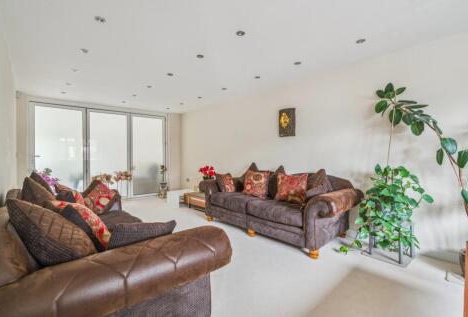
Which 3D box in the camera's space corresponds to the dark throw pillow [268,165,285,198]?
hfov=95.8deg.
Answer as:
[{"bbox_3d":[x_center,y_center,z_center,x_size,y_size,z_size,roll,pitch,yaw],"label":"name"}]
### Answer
[{"bbox_3d":[0.699,0.351,3.149,0.480,0.480,0.180,1,-27,46],"label":"dark throw pillow"}]

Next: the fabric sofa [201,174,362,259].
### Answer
[{"bbox_3d":[0.520,0.630,3.170,0.959,0.818,2.300,-1,1,-44],"label":"fabric sofa"}]

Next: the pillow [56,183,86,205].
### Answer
[{"bbox_3d":[-1.338,0.416,1.860,0.160,0.430,0.440,-40,24,-30],"label":"pillow"}]

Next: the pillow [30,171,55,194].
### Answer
[{"bbox_3d":[-1.563,0.341,1.826,0.460,0.460,0.180,1,31,46],"label":"pillow"}]

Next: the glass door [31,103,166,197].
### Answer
[{"bbox_3d":[-2.922,-0.046,5.027,2.758,2.158,0.090,-1,1,-44],"label":"glass door"}]

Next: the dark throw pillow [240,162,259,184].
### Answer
[{"bbox_3d":[0.316,0.320,3.552,0.480,0.480,0.180,1,-27,46],"label":"dark throw pillow"}]

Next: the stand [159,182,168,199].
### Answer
[{"bbox_3d":[-1.845,0.821,5.519,0.240,0.420,0.240,-1,1,-44],"label":"stand"}]

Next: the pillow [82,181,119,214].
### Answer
[{"bbox_3d":[-1.409,0.410,2.243,0.160,0.390,0.410,-29,-4,9],"label":"pillow"}]

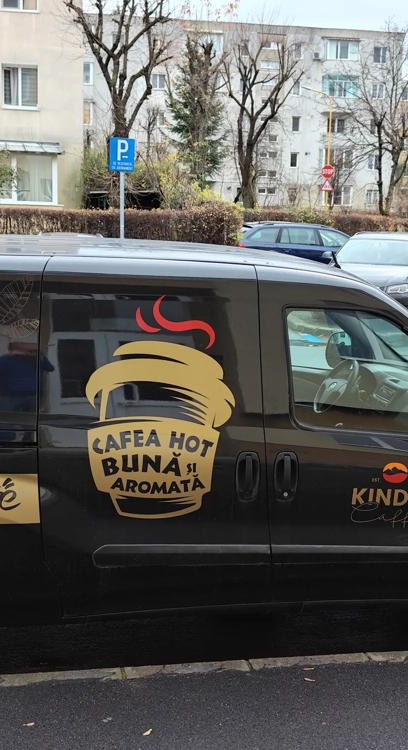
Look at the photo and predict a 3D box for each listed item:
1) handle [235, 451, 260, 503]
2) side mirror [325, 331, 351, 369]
[{"bbox_3d":[0.180,0.421,4.195,0.105,0.215,0.050,0,8,-12],"label":"handle"},{"bbox_3d":[0.839,-0.140,6.170,0.110,0.225,0.190,-3,9,-30],"label":"side mirror"}]

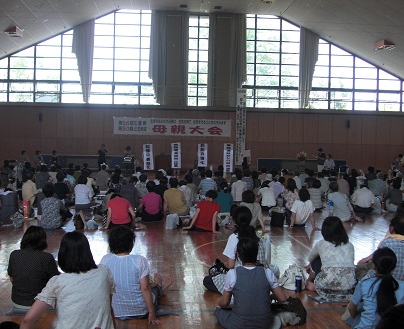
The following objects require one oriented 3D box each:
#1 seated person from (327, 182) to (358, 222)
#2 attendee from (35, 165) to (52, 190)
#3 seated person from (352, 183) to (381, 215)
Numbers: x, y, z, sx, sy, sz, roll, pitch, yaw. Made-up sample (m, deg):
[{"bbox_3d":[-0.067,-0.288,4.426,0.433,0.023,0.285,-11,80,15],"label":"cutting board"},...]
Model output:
[{"bbox_3d":[2.971,0.782,12.482,0.620,0.830,0.700,0,2,-10],"label":"seated person"},{"bbox_3d":[-5.307,0.469,19.500,0.530,0.840,0.750,1,1,0],"label":"attendee"},{"bbox_3d":[3.923,0.781,14.087,0.660,0.770,0.700,1,2,-2],"label":"seated person"}]

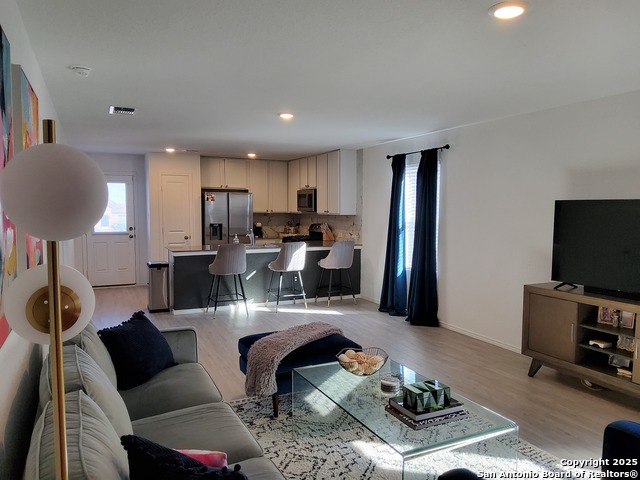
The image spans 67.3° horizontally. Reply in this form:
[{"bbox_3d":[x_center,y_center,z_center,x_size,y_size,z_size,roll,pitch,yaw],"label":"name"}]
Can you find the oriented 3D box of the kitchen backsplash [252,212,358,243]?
[{"bbox_3d":[-0.437,-0.243,8.921,1.157,0.490,2.907,-2,4,-25],"label":"kitchen backsplash"}]

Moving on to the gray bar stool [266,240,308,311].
[{"bbox_3d":[-0.494,0.519,7.066,0.480,0.980,0.510,-2,4,-25],"label":"gray bar stool"}]

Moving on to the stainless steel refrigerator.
[{"bbox_3d":[-1.862,-0.044,9.454,0.915,1.765,0.710,-2,4,-25],"label":"stainless steel refrigerator"}]

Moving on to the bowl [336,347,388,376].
[{"bbox_3d":[0.271,0.783,3.061,0.335,0.125,0.335,0,4,0],"label":"bowl"}]

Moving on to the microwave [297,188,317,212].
[{"bbox_3d":[-0.108,-0.748,9.211,0.380,0.415,0.770,-2,4,-25],"label":"microwave"}]

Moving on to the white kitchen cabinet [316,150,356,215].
[{"bbox_3d":[0.278,-0.981,8.338,0.317,1.070,0.916,-2,4,-25],"label":"white kitchen cabinet"}]

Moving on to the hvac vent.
[{"bbox_3d":[-1.958,-1.271,4.773,0.252,0.025,0.410,-2,4,-25],"label":"hvac vent"}]

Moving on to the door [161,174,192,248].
[{"bbox_3d":[-2.621,-0.147,8.804,0.525,2.055,0.070,-2,4,-25],"label":"door"}]

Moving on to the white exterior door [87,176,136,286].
[{"bbox_3d":[-3.813,-0.146,8.777,0.812,2.045,0.070,-2,4,-25],"label":"white exterior door"}]

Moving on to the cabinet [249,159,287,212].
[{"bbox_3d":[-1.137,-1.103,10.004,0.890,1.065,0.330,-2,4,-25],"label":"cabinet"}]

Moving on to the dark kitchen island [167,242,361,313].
[{"bbox_3d":[-0.836,0.528,7.647,2.997,0.885,0.840,-2,4,-25],"label":"dark kitchen island"}]

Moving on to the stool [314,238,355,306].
[{"bbox_3d":[0.256,0.500,7.448,0.490,0.980,0.540,-2,4,-25],"label":"stool"}]

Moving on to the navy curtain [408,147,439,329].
[{"bbox_3d":[1.318,-0.022,6.148,0.190,2.210,0.450,-2,4,-25],"label":"navy curtain"}]

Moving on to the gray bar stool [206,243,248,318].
[{"bbox_3d":[-1.297,0.538,6.683,0.480,0.985,0.510,-2,4,-25],"label":"gray bar stool"}]

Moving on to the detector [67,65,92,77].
[{"bbox_3d":[-1.667,-1.159,3.323,0.150,0.042,0.150,-2,4,-25],"label":"detector"}]

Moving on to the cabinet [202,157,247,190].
[{"bbox_3d":[-1.953,-1.321,9.599,0.920,0.585,0.340,-2,4,-25],"label":"cabinet"}]

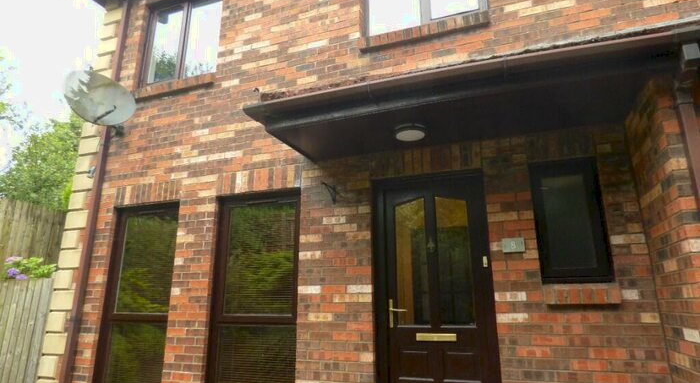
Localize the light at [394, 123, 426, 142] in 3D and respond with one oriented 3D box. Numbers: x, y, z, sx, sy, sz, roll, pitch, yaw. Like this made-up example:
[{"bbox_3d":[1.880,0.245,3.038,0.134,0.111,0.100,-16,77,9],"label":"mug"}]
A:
[{"bbox_3d":[0.453,-0.430,3.020,0.235,0.065,0.235,0,-14,0],"label":"light"}]

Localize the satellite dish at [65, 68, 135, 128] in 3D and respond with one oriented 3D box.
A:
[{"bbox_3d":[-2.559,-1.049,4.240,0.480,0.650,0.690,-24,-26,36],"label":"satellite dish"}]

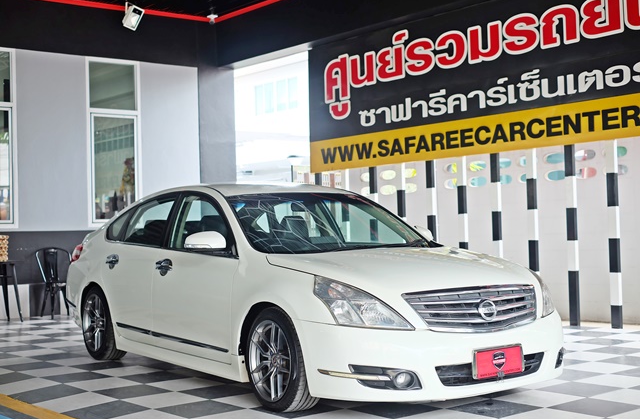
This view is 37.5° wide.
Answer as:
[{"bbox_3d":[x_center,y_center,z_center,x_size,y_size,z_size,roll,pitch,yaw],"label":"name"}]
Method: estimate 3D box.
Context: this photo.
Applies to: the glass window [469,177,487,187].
[{"bbox_3d":[1.848,-0.320,10.939,0.070,0.125,0.275,0,-1,-40],"label":"glass window"}]

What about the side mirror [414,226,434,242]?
[{"bbox_3d":[0.758,0.187,7.096,0.245,0.145,0.150,-1,-1,-35],"label":"side mirror"}]

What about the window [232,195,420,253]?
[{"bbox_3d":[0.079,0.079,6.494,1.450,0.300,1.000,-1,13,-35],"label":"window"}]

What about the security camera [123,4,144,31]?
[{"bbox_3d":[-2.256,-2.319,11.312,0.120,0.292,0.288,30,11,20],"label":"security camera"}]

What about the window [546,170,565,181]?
[{"bbox_3d":[2.546,-0.362,10.107,0.070,0.112,0.280,0,-1,-40],"label":"window"}]

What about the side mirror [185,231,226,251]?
[{"bbox_3d":[-0.733,0.203,6.062,0.245,0.145,0.150,-1,-1,-35],"label":"side mirror"}]

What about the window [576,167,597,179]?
[{"bbox_3d":[2.787,-0.376,9.820,0.070,0.123,0.257,0,-1,-40],"label":"window"}]

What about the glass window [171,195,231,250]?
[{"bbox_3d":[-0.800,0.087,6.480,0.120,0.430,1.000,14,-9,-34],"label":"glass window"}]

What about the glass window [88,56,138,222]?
[{"bbox_3d":[-2.702,-0.882,12.376,0.732,2.131,0.090,0,-1,-40],"label":"glass window"}]

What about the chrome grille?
[{"bbox_3d":[0.916,0.556,5.295,1.020,0.260,0.170,-1,-1,-35],"label":"chrome grille"}]

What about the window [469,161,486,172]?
[{"bbox_3d":[1.847,-0.499,10.938,0.070,0.127,0.263,0,-1,-40],"label":"window"}]

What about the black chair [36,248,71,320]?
[{"bbox_3d":[-3.191,0.899,11.589,0.450,0.850,0.470,0,-1,-40],"label":"black chair"}]

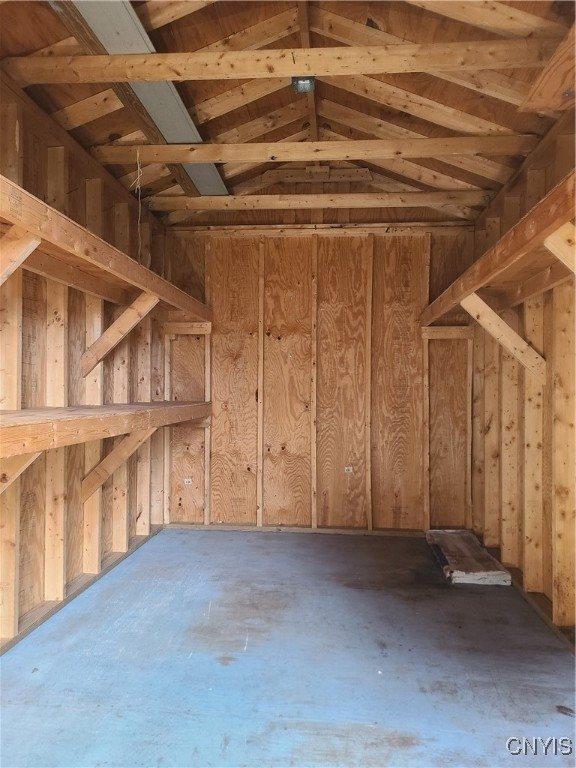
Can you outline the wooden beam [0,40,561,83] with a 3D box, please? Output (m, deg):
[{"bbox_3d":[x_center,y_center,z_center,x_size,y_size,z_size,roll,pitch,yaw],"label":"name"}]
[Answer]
[{"bbox_3d":[-0.010,-1.238,2.231,2.320,0.089,0.038,0,0,5],"label":"wooden beam"}]

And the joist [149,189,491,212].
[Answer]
[{"bbox_3d":[0.188,-1.224,3.885,2.360,0.089,0.038,0,0,5],"label":"joist"}]

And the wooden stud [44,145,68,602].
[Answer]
[{"bbox_3d":[-1.109,-0.044,2.771,0.089,2.159,0.038,0,0,6],"label":"wooden stud"}]

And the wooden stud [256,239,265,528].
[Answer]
[{"bbox_3d":[-0.196,-0.023,4.327,0.038,2.147,0.089,0,-1,5],"label":"wooden stud"}]

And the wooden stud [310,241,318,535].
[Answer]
[{"bbox_3d":[0.205,-0.020,4.290,0.038,2.147,0.089,0,-1,5],"label":"wooden stud"}]

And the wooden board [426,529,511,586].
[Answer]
[{"bbox_3d":[1.082,1.054,3.589,0.327,0.078,0.930,0,-1,5],"label":"wooden board"}]

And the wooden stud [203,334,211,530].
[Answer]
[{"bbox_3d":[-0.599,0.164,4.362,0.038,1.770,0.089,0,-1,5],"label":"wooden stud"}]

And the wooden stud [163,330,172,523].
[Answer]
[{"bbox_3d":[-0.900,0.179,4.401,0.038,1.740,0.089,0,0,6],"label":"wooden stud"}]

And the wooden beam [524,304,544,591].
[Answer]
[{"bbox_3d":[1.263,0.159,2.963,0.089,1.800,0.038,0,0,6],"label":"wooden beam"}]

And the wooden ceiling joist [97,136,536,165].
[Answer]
[{"bbox_3d":[0.109,-1.228,3.041,2.360,0.089,0.038,0,-1,5],"label":"wooden ceiling joist"}]

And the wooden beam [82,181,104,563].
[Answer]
[{"bbox_3d":[-1.064,-0.042,3.169,0.089,2.147,0.038,0,-1,5],"label":"wooden beam"}]

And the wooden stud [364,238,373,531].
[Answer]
[{"bbox_3d":[0.615,-0.018,4.253,0.038,2.159,0.089,0,0,6],"label":"wooden stud"}]

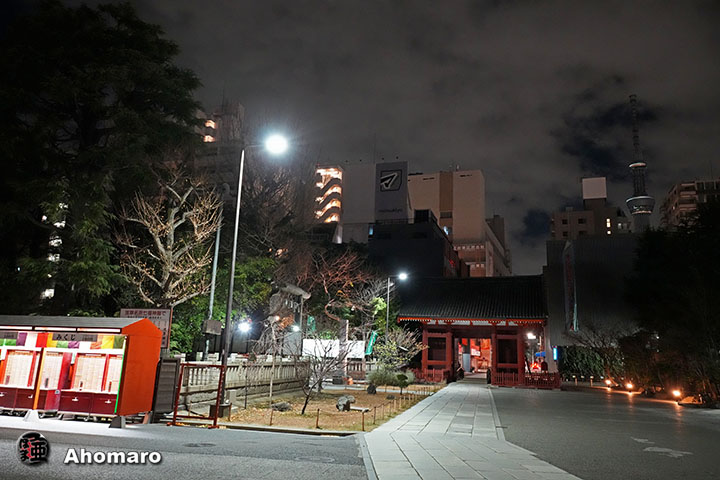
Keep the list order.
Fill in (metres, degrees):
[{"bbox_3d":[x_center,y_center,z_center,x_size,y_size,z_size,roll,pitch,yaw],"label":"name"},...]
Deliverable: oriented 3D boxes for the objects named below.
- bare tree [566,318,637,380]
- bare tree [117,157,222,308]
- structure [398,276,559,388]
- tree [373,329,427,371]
[{"bbox_3d":[16.956,8.015,36.462,4.470,4.980,4.250,-4,-13,24],"label":"bare tree"},{"bbox_3d":[-6.719,1.124,17.911,3.480,8.390,3.300,6,-13,-20],"label":"bare tree"},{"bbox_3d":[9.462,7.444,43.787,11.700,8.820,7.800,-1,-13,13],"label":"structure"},{"bbox_3d":[2.878,8.406,37.975,3.740,3.830,3.550,1,-12,5],"label":"tree"}]

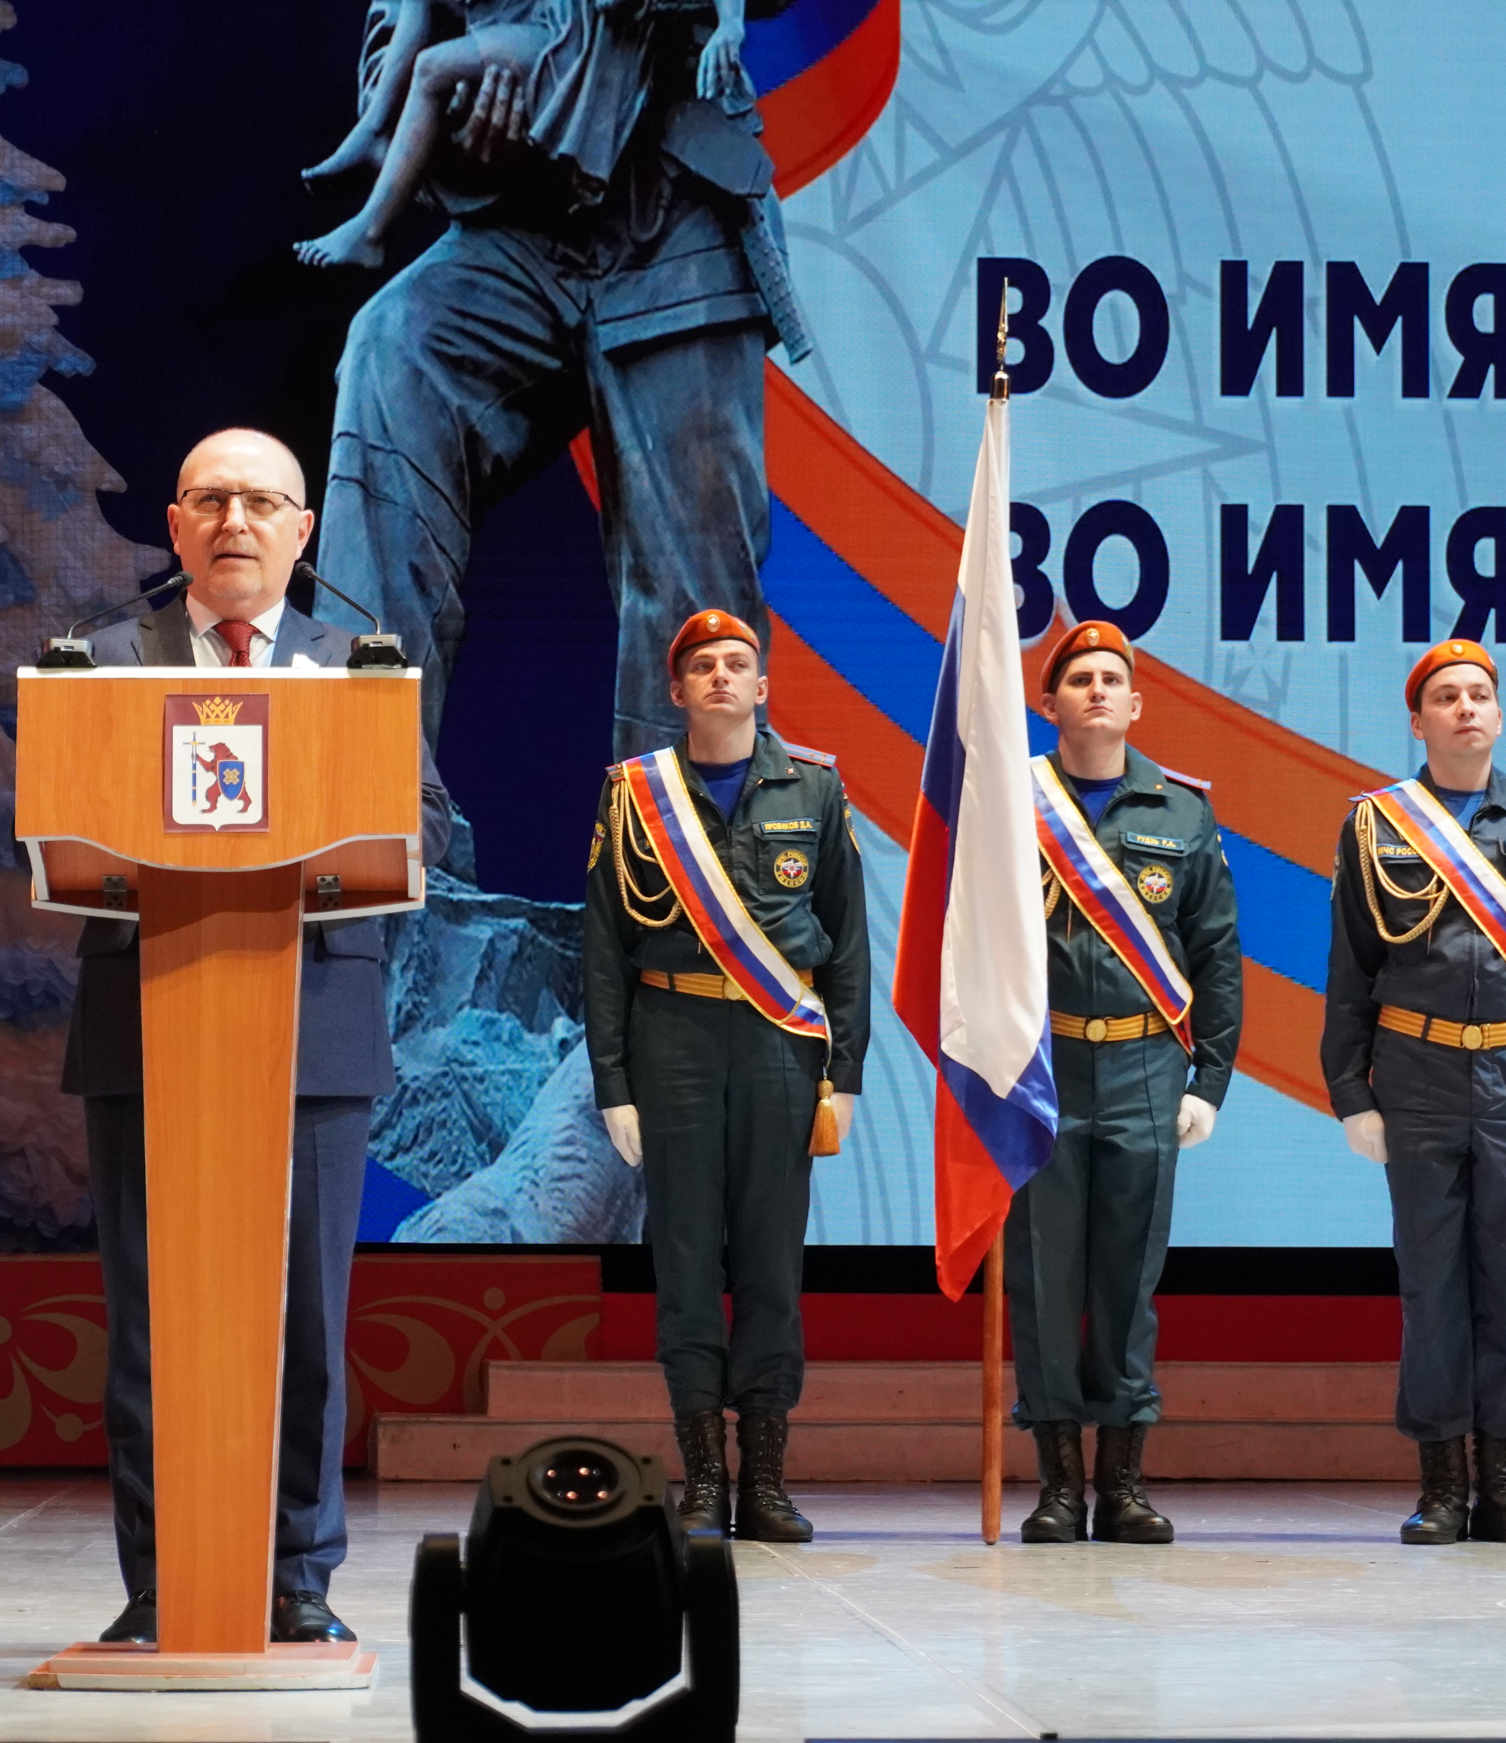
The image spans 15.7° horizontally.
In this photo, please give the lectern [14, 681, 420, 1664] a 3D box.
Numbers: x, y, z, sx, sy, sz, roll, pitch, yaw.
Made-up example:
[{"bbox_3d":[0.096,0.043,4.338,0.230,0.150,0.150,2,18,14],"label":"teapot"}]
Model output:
[{"bbox_3d":[-0.686,0.398,7.082,0.513,1.289,0.520,0,-4,-3],"label":"lectern"}]

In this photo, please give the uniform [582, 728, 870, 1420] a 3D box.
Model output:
[{"bbox_3d":[-0.053,0.404,10.973,0.581,1.391,0.290,0,-4,-3],"label":"uniform"}]

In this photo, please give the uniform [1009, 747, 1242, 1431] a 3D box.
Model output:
[{"bbox_3d":[0.697,0.434,10.985,0.584,1.376,0.290,0,-4,-3],"label":"uniform"}]

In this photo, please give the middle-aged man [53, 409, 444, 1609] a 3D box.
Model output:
[{"bbox_3d":[-0.714,0.221,7.715,0.574,1.735,0.480,0,-4,-3],"label":"middle-aged man"}]

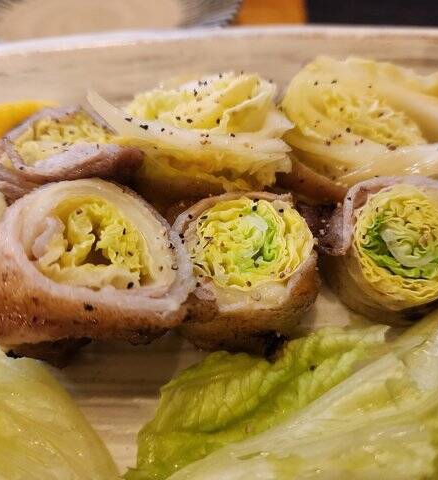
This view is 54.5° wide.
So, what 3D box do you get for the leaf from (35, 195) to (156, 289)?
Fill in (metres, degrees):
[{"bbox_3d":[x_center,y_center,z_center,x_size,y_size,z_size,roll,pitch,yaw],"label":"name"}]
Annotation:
[{"bbox_3d":[-0.044,0.001,0.150,0.041,0.025,0.032,-1,51,0],"label":"leaf"}]

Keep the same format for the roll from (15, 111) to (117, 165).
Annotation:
[{"bbox_3d":[-0.065,-0.043,0.182,0.043,0.018,0.029,-9,51,-6],"label":"roll"}]

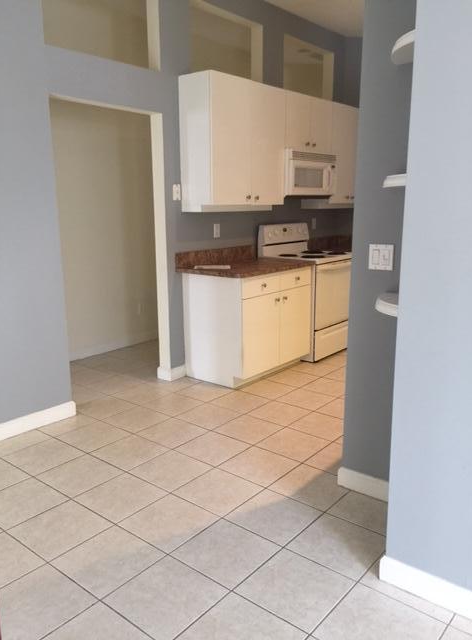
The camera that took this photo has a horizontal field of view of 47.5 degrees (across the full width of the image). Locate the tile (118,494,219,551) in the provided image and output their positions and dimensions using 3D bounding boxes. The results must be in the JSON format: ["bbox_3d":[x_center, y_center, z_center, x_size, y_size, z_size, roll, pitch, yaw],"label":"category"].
[{"bbox_3d":[-0.298,0.903,2.400,0.330,0.010,0.330,10,16,38],"label":"tile"}]

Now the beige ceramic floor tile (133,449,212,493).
[{"bbox_3d":[-0.346,0.802,2.860,0.330,0.010,0.330,10,16,38],"label":"beige ceramic floor tile"}]

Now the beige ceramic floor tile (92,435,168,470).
[{"bbox_3d":[-0.605,0.758,3.067,0.330,0.010,0.330,10,16,38],"label":"beige ceramic floor tile"}]

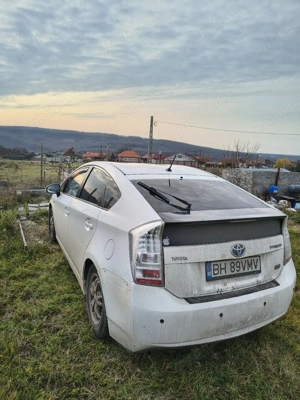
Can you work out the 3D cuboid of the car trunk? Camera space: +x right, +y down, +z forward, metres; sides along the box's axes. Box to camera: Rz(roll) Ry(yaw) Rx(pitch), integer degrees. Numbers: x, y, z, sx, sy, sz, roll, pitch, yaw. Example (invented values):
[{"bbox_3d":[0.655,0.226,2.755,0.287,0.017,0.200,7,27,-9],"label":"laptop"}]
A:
[{"bbox_3d":[0.590,0.385,2.145,1.190,0.570,0.310,-1,9,-27],"label":"car trunk"}]

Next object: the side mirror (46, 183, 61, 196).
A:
[{"bbox_3d":[-1.384,-0.141,3.986,0.220,0.170,0.140,-1,9,-27],"label":"side mirror"}]

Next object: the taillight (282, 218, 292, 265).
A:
[{"bbox_3d":[1.194,0.338,2.449,0.205,0.420,0.240,-1,9,-27],"label":"taillight"}]

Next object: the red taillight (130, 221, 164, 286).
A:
[{"bbox_3d":[-0.014,0.351,1.839,0.205,0.420,0.240,-1,9,-27],"label":"red taillight"}]

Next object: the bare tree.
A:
[{"bbox_3d":[10.889,-4.939,33.000,4.500,4.700,4.400,3,8,0],"label":"bare tree"}]

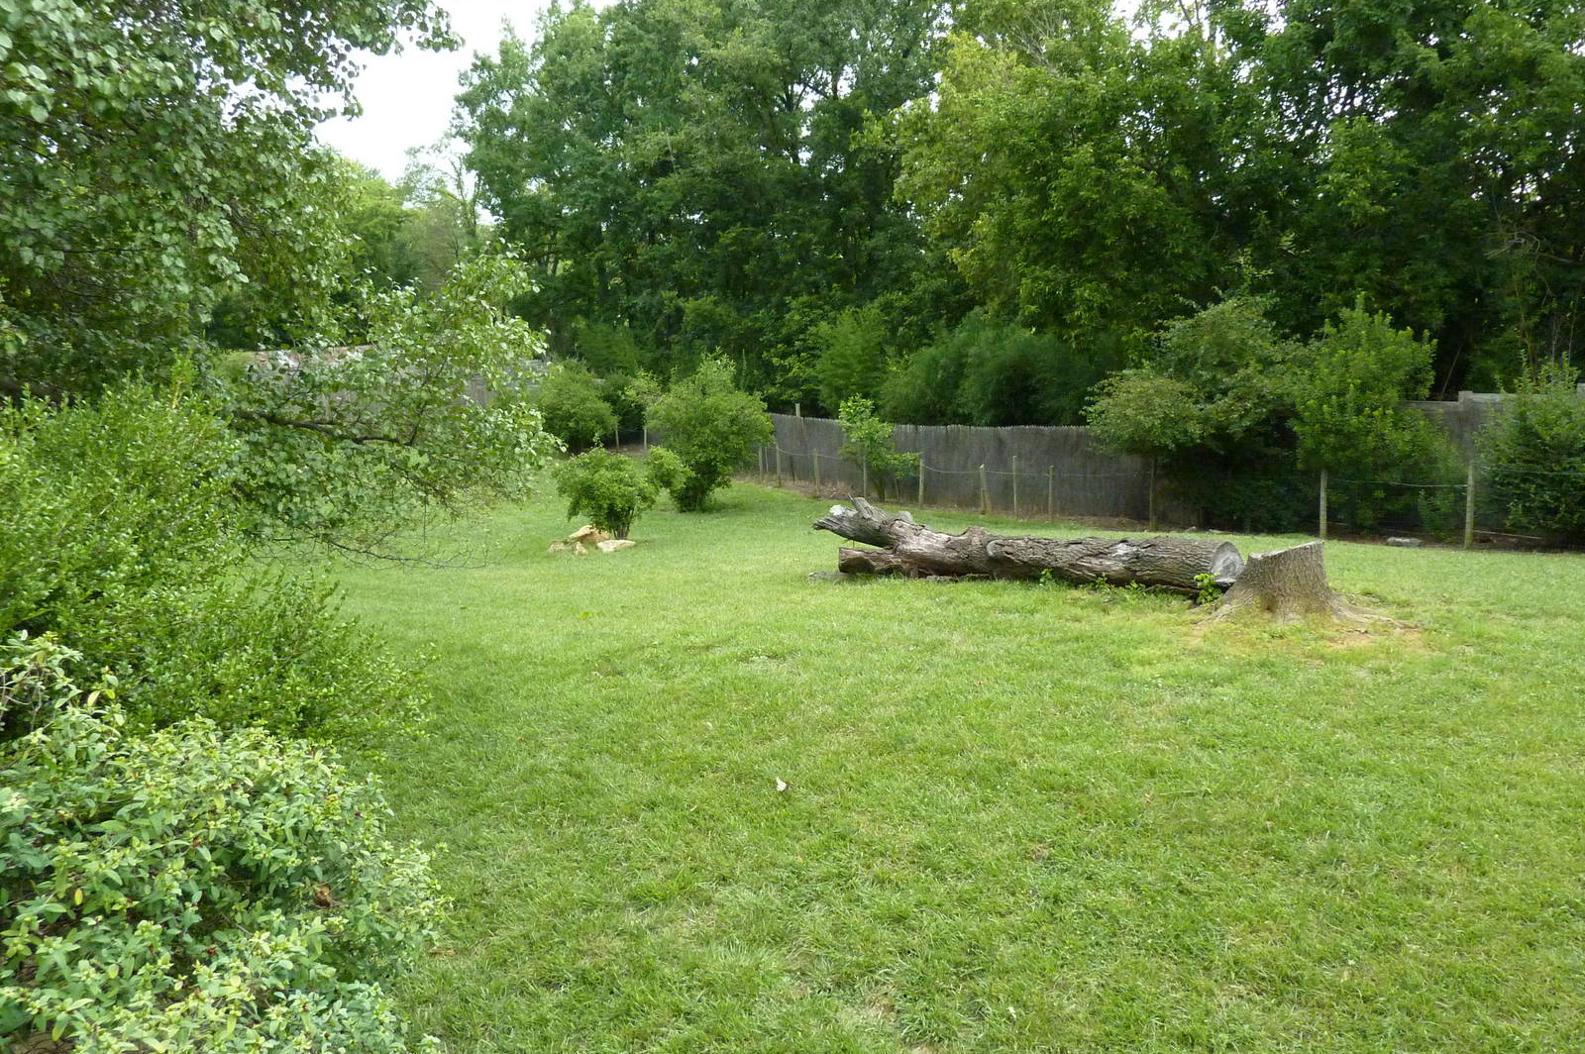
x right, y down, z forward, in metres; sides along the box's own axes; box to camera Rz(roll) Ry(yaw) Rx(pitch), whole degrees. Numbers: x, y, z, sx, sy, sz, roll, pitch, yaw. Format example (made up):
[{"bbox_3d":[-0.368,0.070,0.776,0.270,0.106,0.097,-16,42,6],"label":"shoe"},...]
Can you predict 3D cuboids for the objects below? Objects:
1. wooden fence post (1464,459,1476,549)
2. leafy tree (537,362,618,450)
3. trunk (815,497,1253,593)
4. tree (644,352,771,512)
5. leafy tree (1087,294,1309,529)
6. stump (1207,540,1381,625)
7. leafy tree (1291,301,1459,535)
[{"bbox_3d":[8.665,-0.256,14.634,0.100,1.140,0.100,0,5,0],"label":"wooden fence post"},{"bbox_3d":[-7.689,-4.252,40.784,2.841,3.248,3.000,0,5,0],"label":"leafy tree"},{"bbox_3d":[2.200,0.199,11.412,4.200,0.780,0.700,2,5,21],"label":"trunk"},{"bbox_3d":[-1.502,-1.649,20.735,2.269,2.844,2.200,0,5,0],"label":"tree"},{"bbox_3d":[5.921,-1.621,16.722,3.141,3.493,2.900,0,5,0],"label":"leafy tree"},{"bbox_3d":[4.193,0.456,9.627,1.350,0.620,1.150,0,5,0],"label":"stump"},{"bbox_3d":[8.189,-1.526,16.128,2.302,3.307,2.200,0,5,0],"label":"leafy tree"}]

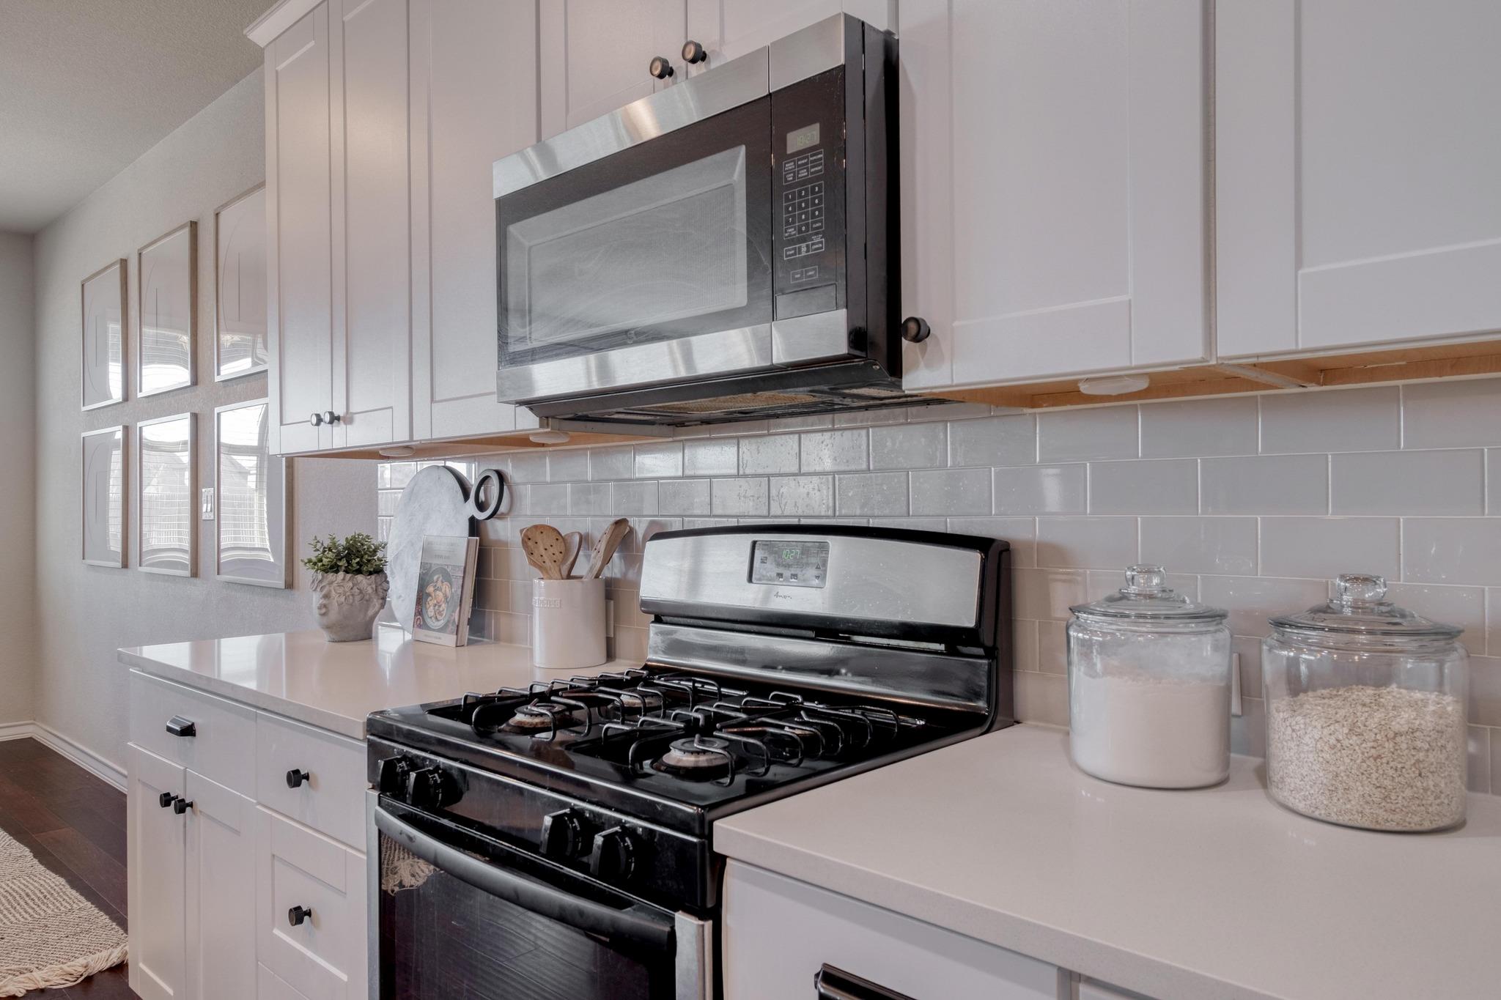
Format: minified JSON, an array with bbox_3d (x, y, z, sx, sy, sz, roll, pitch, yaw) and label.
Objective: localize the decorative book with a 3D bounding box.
[{"bbox_3d":[-0.770,0.228,2.424,0.184,0.269,0.033,-1,-8,38],"label":"decorative book"}]

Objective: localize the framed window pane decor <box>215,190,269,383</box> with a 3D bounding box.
[{"bbox_3d":[-1.774,-0.782,3.414,0.630,0.645,0.037,-1,-1,42],"label":"framed window pane decor"}]

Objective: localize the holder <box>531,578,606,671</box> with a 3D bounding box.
[{"bbox_3d":[-0.394,0.264,2.093,0.156,0.187,0.156,0,-1,0],"label":"holder"}]

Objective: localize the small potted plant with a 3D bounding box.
[{"bbox_3d":[-1.055,0.224,2.503,0.205,0.282,0.212,-1,-1,30],"label":"small potted plant"}]

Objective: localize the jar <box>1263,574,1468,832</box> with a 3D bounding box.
[{"bbox_3d":[0.683,0.212,1.072,0.190,0.253,0.190,-1,-1,42],"label":"jar"}]

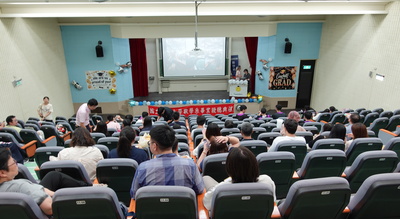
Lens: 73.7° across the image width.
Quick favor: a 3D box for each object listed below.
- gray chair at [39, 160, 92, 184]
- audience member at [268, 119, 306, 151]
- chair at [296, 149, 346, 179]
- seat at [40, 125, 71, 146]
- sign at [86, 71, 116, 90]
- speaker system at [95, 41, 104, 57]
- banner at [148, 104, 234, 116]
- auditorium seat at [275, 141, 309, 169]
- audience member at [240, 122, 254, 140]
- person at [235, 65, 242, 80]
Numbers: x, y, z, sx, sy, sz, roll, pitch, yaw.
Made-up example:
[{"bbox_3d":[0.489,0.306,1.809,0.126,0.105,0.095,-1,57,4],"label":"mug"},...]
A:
[{"bbox_3d":[-1.371,0.866,3.010,0.550,0.940,0.620,-1,18,-3],"label":"gray chair"},{"bbox_3d":[1.270,0.616,4.201,0.530,1.171,0.760,-1,18,-3],"label":"audience member"},{"bbox_3d":[1.358,0.789,3.194,0.540,0.900,0.600,-1,18,-2],"label":"chair"},{"bbox_3d":[-4.020,0.793,7.546,0.550,0.940,0.600,4,19,12],"label":"seat"},{"bbox_3d":[-4.839,-1.403,13.035,1.370,0.900,0.030,-1,18,-3],"label":"sign"},{"bbox_3d":[-4.638,-2.790,12.368,0.330,0.720,0.350,-4,19,-11],"label":"speaker system"},{"bbox_3d":[-0.419,0.050,13.788,4.425,0.536,0.050,-1,18,-2],"label":"banner"},{"bbox_3d":[1.314,0.780,4.142,0.540,0.900,0.620,-1,18,-2],"label":"auditorium seat"},{"bbox_3d":[0.671,0.644,4.171,0.480,1.144,0.750,-1,18,-3],"label":"audience member"},{"bbox_3d":[2.042,-1.561,14.390,0.340,1.582,0.420,9,20,25],"label":"person"}]

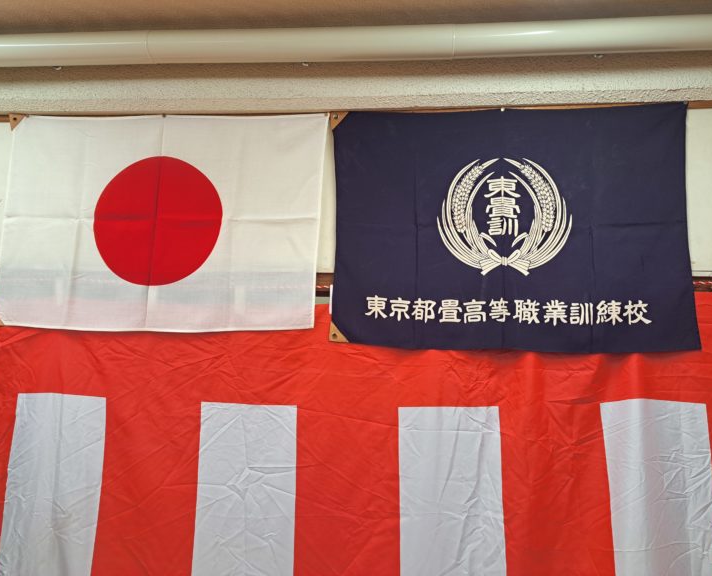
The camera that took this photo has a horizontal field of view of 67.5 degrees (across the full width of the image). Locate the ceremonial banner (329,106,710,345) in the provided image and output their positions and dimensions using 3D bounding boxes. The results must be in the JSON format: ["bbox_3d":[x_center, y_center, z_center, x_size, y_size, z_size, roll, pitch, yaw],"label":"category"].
[{"bbox_3d":[0.465,-0.195,1.612,1.085,0.750,0.030,0,-8,4],"label":"ceremonial banner"}]

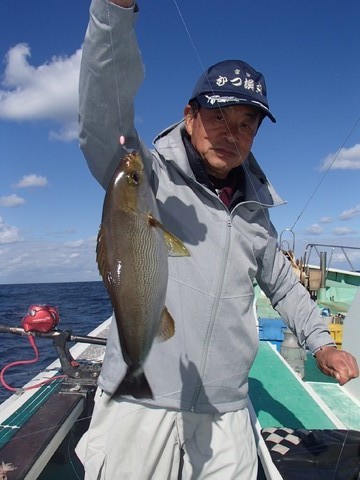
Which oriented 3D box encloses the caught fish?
[{"bbox_3d":[-0.065,0.060,0.680,0.145,0.425,0.075,1,-6,-18],"label":"caught fish"}]

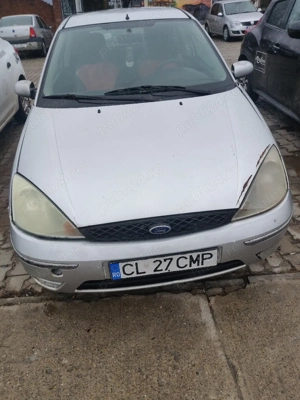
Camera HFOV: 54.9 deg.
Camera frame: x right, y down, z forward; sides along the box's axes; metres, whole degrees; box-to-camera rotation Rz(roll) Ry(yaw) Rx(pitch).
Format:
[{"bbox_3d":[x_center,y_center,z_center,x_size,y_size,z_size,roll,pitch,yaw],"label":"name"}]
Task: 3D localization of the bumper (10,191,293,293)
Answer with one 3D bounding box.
[{"bbox_3d":[0.047,0.220,1.636,1.680,0.410,0.490,-7,34,-3],"label":"bumper"}]

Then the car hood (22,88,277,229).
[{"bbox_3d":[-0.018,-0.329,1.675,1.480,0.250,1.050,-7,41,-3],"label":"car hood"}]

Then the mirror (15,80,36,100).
[{"bbox_3d":[-0.980,-0.876,2.276,0.190,0.135,0.150,-7,34,-3],"label":"mirror"}]

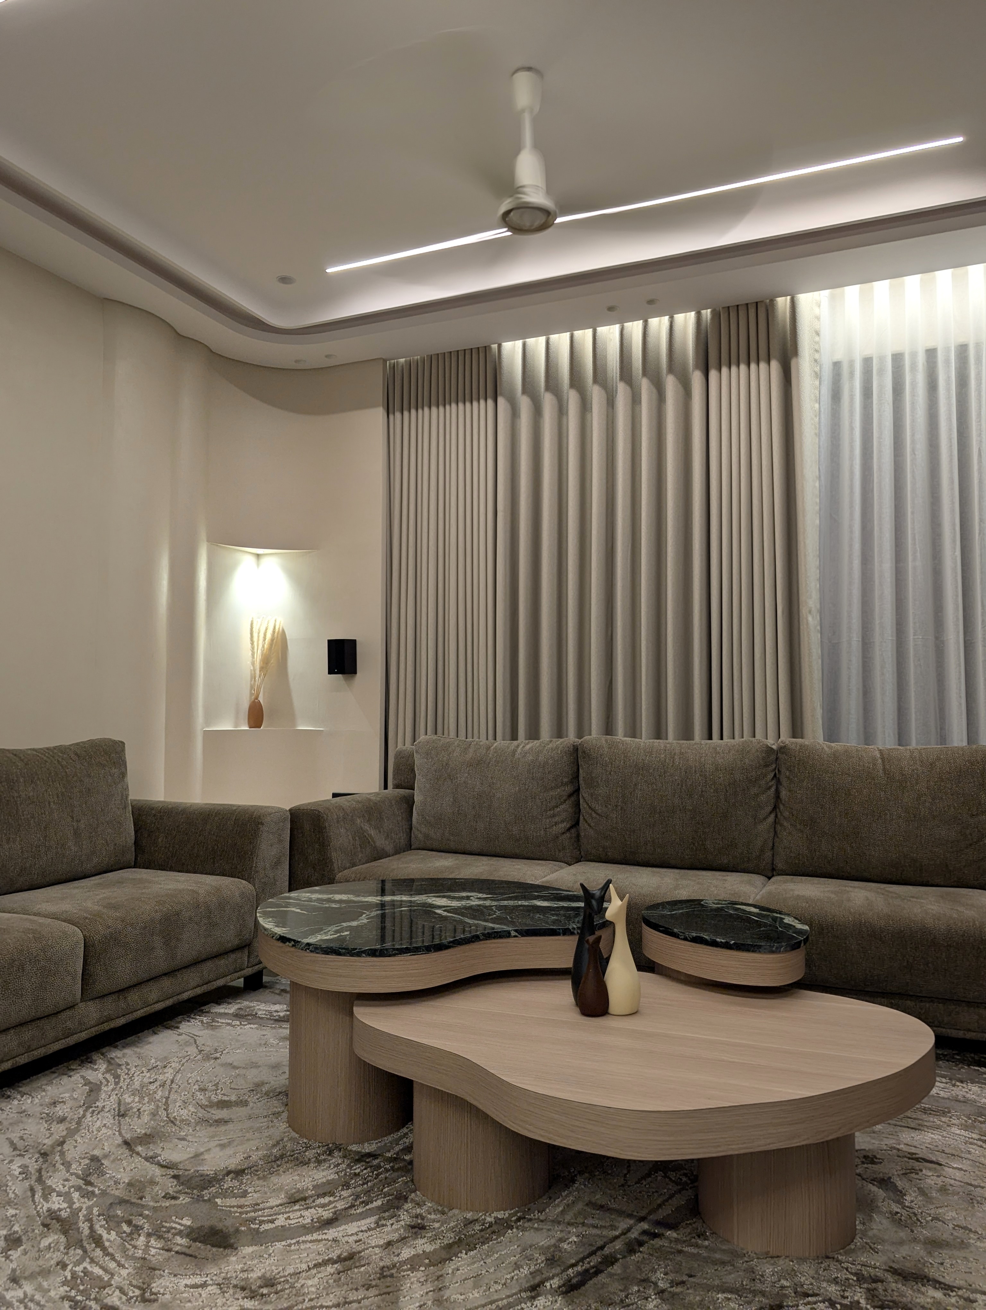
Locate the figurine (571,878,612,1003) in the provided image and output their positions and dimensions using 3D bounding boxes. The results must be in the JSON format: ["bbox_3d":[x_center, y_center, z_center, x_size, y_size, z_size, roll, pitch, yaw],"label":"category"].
[{"bbox_3d":[0.221,0.647,2.051,0.088,0.277,0.082,2,-4,-33],"label":"figurine"}]

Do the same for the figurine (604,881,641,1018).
[{"bbox_3d":[0.285,0.647,2.009,0.082,0.271,0.078,2,-4,-31],"label":"figurine"}]

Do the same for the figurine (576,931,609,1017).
[{"bbox_3d":[0.220,0.696,1.996,0.071,0.171,0.071,2,-4,-24],"label":"figurine"}]

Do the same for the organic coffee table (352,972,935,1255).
[{"bbox_3d":[0.282,0.933,1.891,1.229,0.315,0.811,-1,-4,12],"label":"organic coffee table"}]

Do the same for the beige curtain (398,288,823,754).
[{"bbox_3d":[0.414,-0.141,4.136,2.042,2.740,0.180,-1,-4,22],"label":"beige curtain"}]

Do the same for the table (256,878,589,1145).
[{"bbox_3d":[-0.165,0.894,2.378,0.953,0.455,0.877,-1,-4,12],"label":"table"}]

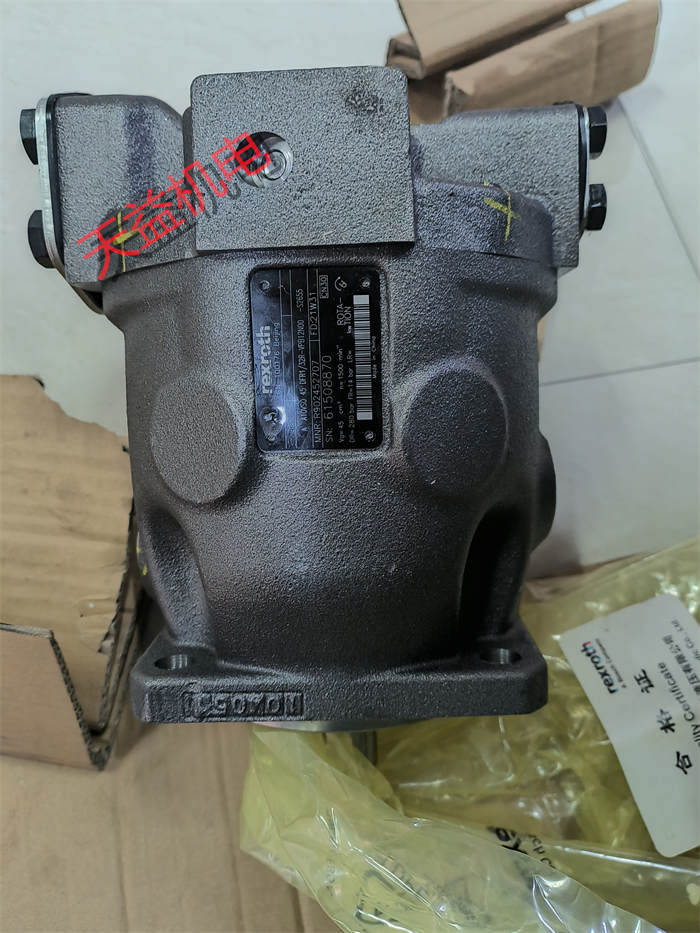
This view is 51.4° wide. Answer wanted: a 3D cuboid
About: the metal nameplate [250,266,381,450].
[{"bbox_3d":[-0.010,-0.033,0.225,0.040,0.002,0.057,-1,96,1],"label":"metal nameplate"}]

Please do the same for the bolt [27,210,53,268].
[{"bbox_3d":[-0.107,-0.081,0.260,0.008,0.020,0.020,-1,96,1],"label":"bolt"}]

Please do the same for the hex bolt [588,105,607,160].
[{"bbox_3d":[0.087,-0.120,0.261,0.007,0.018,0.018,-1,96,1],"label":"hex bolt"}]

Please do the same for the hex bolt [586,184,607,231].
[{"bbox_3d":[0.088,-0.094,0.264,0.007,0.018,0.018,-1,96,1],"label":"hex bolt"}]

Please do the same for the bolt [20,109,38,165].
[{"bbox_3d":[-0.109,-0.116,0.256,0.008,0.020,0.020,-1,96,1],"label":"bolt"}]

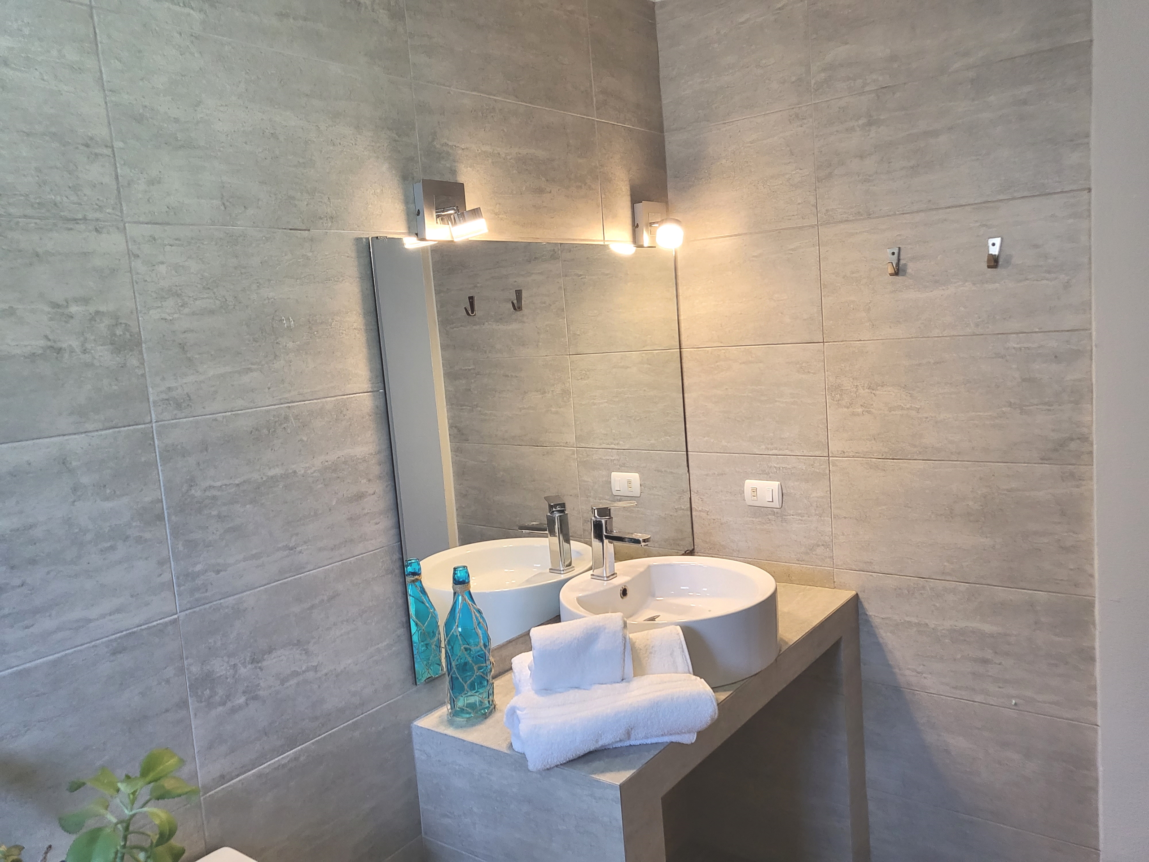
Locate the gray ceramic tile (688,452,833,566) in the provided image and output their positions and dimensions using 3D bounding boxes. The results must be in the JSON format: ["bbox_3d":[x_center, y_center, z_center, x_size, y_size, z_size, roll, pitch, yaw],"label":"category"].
[{"bbox_3d":[0.514,0.217,2.434,0.435,0.299,0.010,1,9,38],"label":"gray ceramic tile"}]

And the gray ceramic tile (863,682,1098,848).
[{"bbox_3d":[0.965,0.817,2.170,0.601,0.300,0.010,1,9,38],"label":"gray ceramic tile"}]

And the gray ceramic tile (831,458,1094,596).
[{"bbox_3d":[0.923,0.223,2.112,0.602,0.299,0.010,1,9,38],"label":"gray ceramic tile"}]

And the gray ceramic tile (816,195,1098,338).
[{"bbox_3d":[0.870,-0.371,2.025,0.601,0.300,0.010,1,9,38],"label":"gray ceramic tile"}]

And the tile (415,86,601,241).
[{"bbox_3d":[-0.126,-0.588,1.967,0.010,0.299,0.609,1,9,38],"label":"tile"}]

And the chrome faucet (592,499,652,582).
[{"bbox_3d":[0.107,0.262,2.051,0.159,0.193,0.046,1,9,38],"label":"chrome faucet"}]

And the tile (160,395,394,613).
[{"bbox_3d":[-0.450,0.095,1.568,0.010,0.299,0.600,1,9,38],"label":"tile"}]

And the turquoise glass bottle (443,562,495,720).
[{"bbox_3d":[-0.214,0.422,1.733,0.088,0.290,0.088,-5,7,1],"label":"turquoise glass bottle"}]

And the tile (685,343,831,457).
[{"bbox_3d":[0.490,-0.081,2.398,0.435,0.299,0.010,1,9,38],"label":"tile"}]

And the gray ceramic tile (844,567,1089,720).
[{"bbox_3d":[0.947,0.521,2.148,0.602,0.299,0.010,1,9,38],"label":"gray ceramic tile"}]

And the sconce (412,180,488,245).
[{"bbox_3d":[-0.238,-0.441,1.722,0.120,0.119,0.118,1,9,38],"label":"sconce"}]

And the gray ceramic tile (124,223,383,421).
[{"bbox_3d":[-0.471,-0.202,1.524,0.010,0.300,0.601,1,9,38],"label":"gray ceramic tile"}]

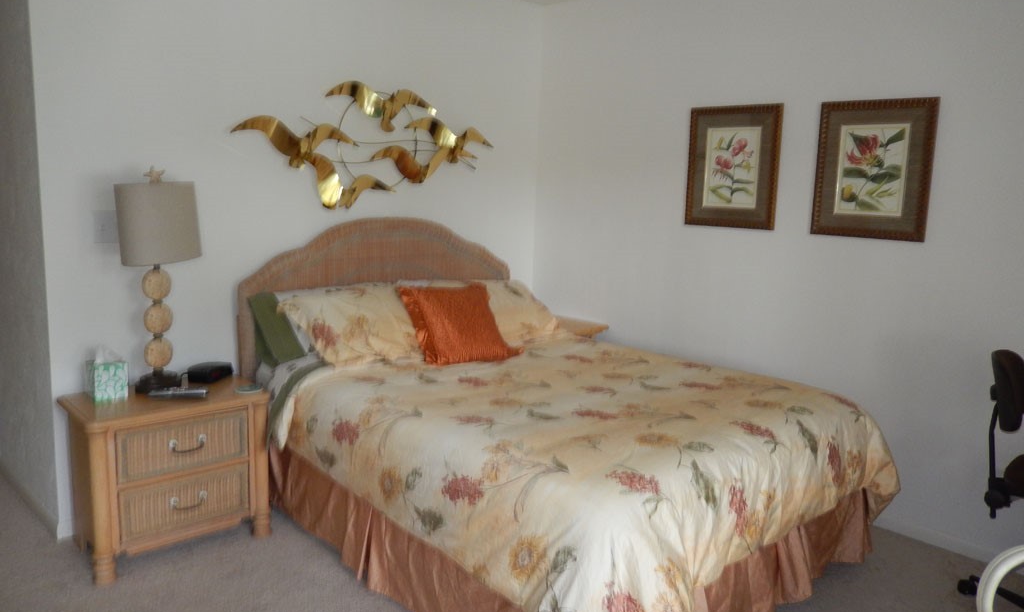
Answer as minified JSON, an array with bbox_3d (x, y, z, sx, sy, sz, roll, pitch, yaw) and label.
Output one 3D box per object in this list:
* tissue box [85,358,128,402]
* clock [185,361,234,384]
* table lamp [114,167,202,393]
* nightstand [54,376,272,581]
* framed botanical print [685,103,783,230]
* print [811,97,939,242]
[{"bbox_3d":[-1.501,0.272,2.745,0.110,0.130,0.110,-6,13,-42],"label":"tissue box"},{"bbox_3d":[-1.233,0.268,3.066,0.100,0.054,0.170,5,10,15],"label":"clock"},{"bbox_3d":[-1.361,-0.102,2.831,0.295,0.850,0.295,-6,13,-42],"label":"table lamp"},{"bbox_3d":[-1.317,0.626,2.840,0.650,0.582,0.405,-6,13,-42],"label":"nightstand"},{"bbox_3d":[1.073,-0.670,3.582,0.473,0.575,0.030,11,13,43],"label":"framed botanical print"},{"bbox_3d":[1.534,-0.578,3.145,0.467,0.574,0.030,11,13,43],"label":"print"}]

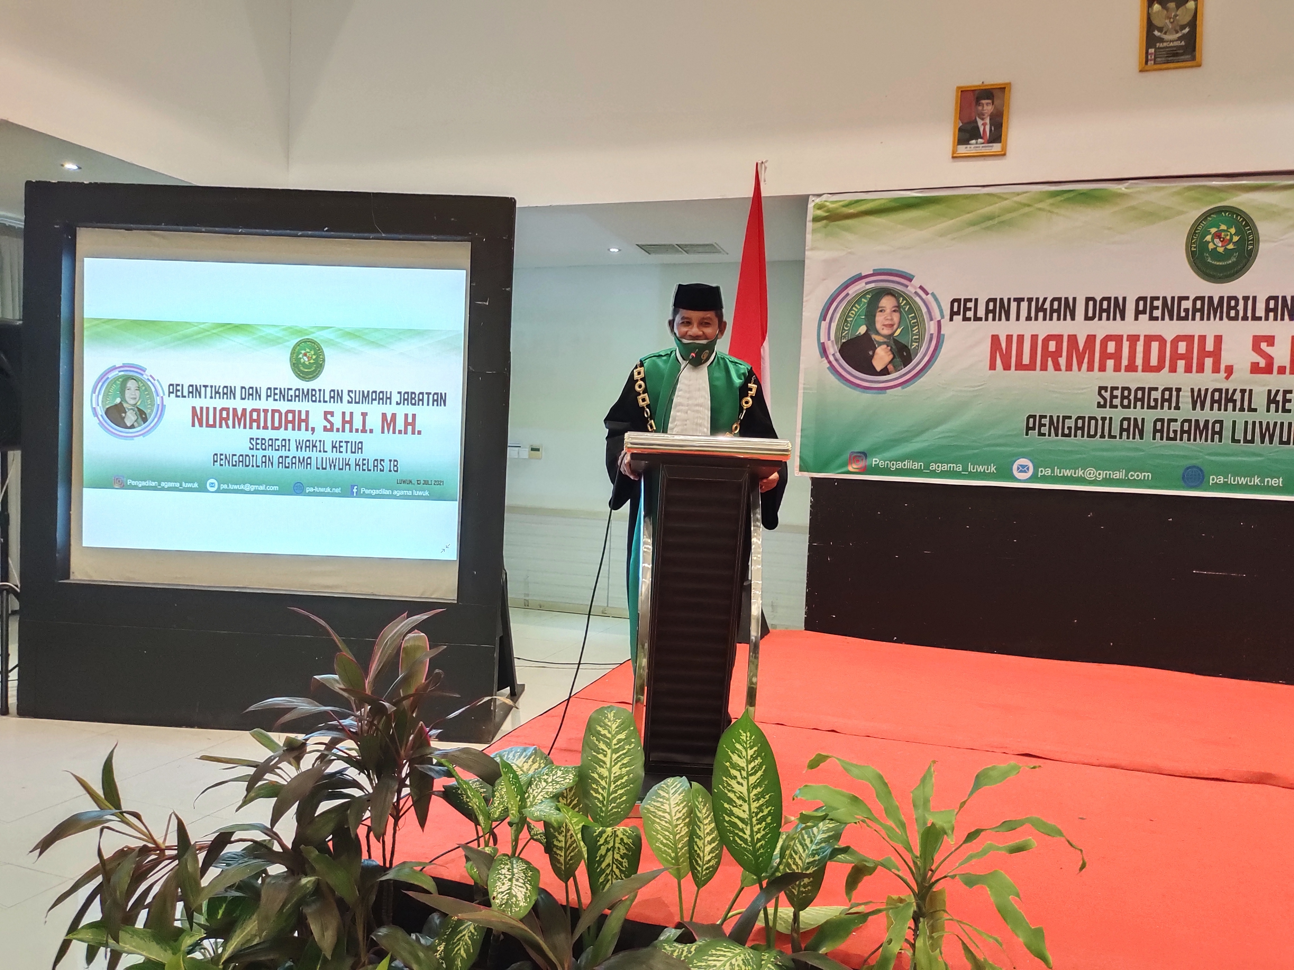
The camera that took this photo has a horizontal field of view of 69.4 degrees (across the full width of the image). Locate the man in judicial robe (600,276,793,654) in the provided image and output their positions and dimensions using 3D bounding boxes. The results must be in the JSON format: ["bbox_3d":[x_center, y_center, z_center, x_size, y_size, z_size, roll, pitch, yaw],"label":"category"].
[{"bbox_3d":[0.165,0.106,3.512,0.660,1.702,0.500,3,3,3],"label":"man in judicial robe"}]

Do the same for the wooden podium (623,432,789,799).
[{"bbox_3d":[0.166,0.415,2.971,0.515,1.135,0.500,3,3,3],"label":"wooden podium"}]

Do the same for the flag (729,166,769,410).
[{"bbox_3d":[0.503,-0.913,4.700,0.260,1.400,0.200,3,3,3],"label":"flag"}]

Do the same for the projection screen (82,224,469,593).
[{"bbox_3d":[-2.009,-0.369,4.936,2.115,1.877,0.050,3,3,3],"label":"projection screen"}]

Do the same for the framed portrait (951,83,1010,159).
[{"bbox_3d":[1.905,-2.072,5.321,0.291,0.403,0.030,3,3,19],"label":"framed portrait"}]

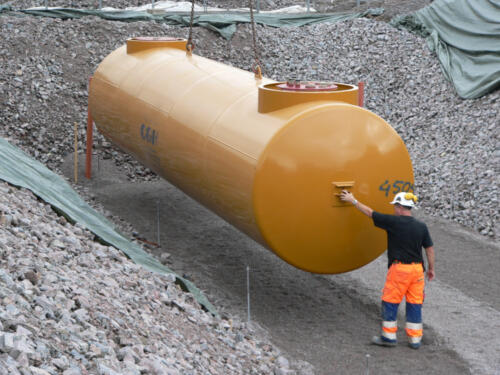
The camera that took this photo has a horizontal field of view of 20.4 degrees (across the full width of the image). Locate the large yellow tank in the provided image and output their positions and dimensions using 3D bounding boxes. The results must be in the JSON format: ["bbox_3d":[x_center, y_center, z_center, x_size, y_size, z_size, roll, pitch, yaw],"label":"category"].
[{"bbox_3d":[-0.461,-0.859,20.814,2.070,2.152,9.922,-3,11,-18],"label":"large yellow tank"}]

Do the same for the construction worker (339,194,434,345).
[{"bbox_3d":[1.585,0.900,15.963,0.880,1.810,0.820,-4,11,-22],"label":"construction worker"}]

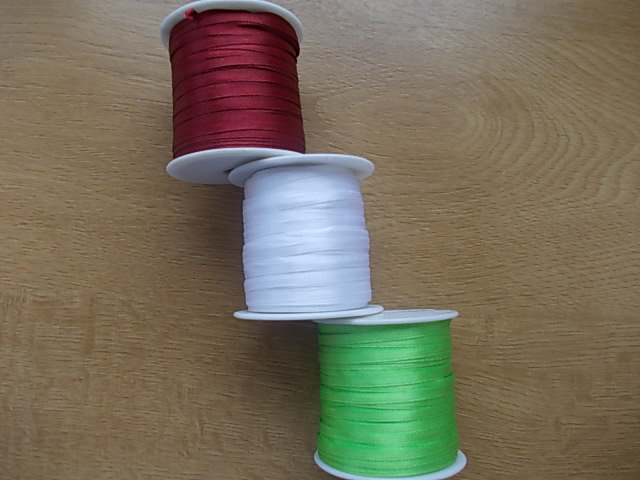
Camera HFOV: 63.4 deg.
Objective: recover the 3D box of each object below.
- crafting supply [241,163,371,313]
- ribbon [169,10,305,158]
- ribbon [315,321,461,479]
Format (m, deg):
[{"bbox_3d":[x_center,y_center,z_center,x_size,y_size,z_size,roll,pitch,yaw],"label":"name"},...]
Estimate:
[{"bbox_3d":[-0.005,0.001,0.187,0.045,0.045,0.049,-3,85,-3],"label":"crafting supply"},{"bbox_3d":[-0.031,-0.051,0.193,0.047,0.047,0.048,-4,85,-3],"label":"ribbon"},{"bbox_3d":[0.024,0.052,0.186,0.048,0.048,0.047,-2,86,-3],"label":"ribbon"}]

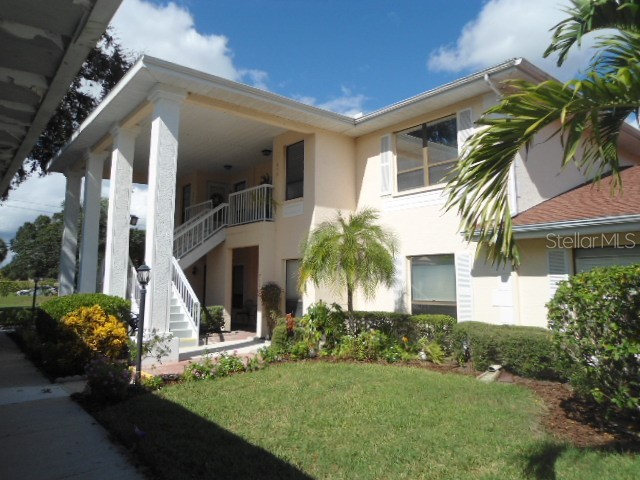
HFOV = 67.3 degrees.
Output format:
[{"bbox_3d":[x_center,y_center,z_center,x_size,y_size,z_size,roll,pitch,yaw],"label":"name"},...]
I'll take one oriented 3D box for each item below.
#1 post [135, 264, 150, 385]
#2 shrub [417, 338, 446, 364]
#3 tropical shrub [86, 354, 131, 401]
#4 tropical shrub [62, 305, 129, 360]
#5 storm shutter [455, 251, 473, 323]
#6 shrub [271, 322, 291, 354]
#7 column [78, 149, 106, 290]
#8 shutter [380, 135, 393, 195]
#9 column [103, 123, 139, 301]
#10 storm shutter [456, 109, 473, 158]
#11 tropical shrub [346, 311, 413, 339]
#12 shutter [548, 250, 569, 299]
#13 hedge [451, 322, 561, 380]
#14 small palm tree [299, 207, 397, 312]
[{"bbox_3d":[-2.866,1.340,7.681,0.240,1.880,0.240,5,-8,-38],"label":"post"},{"bbox_3d":[2.169,2.146,9.352,0.520,0.500,0.520,5,-7,-38],"label":"shrub"},{"bbox_3d":[-2.917,1.844,6.605,0.580,0.640,0.580,5,-7,-38],"label":"tropical shrub"},{"bbox_3d":[-3.923,1.686,8.400,1.120,1.050,1.050,4,-7,-25],"label":"tropical shrub"},{"bbox_3d":[3.134,1.072,10.416,0.050,1.600,0.380,5,-8,-38],"label":"storm shutter"},{"bbox_3d":[-0.895,2.137,10.907,0.500,0.720,0.500,1,-5,0],"label":"shrub"},{"bbox_3d":[-7.008,-0.168,14.789,0.520,5.260,0.520,5,-8,-38],"label":"column"},{"bbox_3d":[1.661,-1.922,12.255,0.050,1.590,0.390,5,-7,-38],"label":"shutter"},{"bbox_3d":[-5.278,-0.368,12.616,0.520,5.260,0.520,5,-8,-38],"label":"column"},{"bbox_3d":[3.228,-2.137,10.688,0.050,1.610,0.380,5,-8,-38],"label":"storm shutter"},{"bbox_3d":[1.193,2.072,10.895,0.750,0.900,1.950,5,-7,-38],"label":"tropical shrub"},{"bbox_3d":[4.393,0.964,8.830,0.050,1.600,0.380,5,-8,-38],"label":"shutter"},{"bbox_3d":[3.500,2.048,8.872,0.780,0.860,2.050,5,-8,-38],"label":"hedge"},{"bbox_3d":[0.821,0.876,11.495,2.200,3.340,2.200,5,-7,-38],"label":"small palm tree"}]

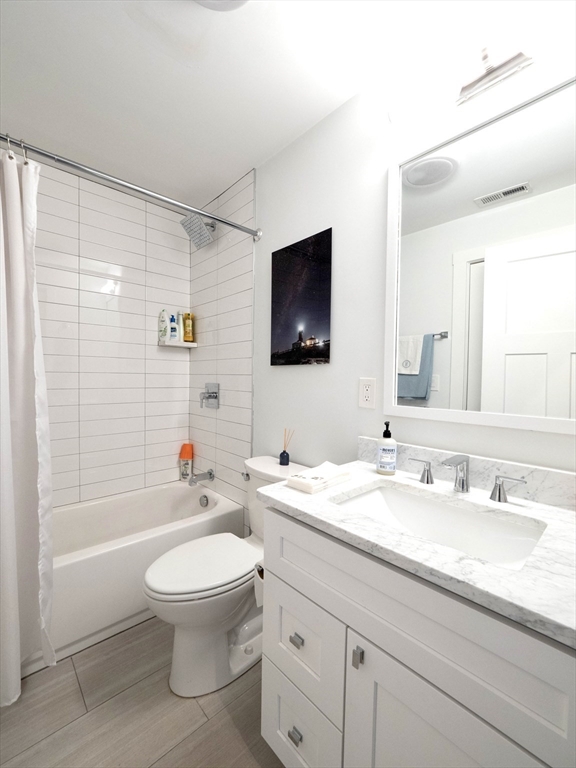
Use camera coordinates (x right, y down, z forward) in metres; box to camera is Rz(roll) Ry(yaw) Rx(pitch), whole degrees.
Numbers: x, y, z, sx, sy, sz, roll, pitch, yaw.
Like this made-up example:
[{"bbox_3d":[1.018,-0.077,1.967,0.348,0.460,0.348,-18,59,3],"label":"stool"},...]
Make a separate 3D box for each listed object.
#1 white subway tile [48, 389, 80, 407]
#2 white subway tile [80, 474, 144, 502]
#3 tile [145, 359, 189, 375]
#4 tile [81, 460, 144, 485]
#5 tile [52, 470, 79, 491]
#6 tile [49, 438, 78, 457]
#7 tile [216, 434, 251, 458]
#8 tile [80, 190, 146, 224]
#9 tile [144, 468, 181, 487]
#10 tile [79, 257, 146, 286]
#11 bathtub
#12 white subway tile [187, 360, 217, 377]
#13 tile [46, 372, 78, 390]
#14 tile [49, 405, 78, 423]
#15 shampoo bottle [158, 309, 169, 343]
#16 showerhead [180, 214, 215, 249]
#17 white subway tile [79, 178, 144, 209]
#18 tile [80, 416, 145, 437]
[{"bbox_3d":[-1.454,0.086,1.814,0.400,0.101,0.010,-1,2,-43],"label":"white subway tile"},{"bbox_3d":[-1.173,0.700,2.107,0.397,0.100,0.010,-1,2,-43],"label":"white subway tile"},{"bbox_3d":[-0.895,-0.126,2.335,0.331,0.101,0.010,-1,2,-43],"label":"tile"},{"bbox_3d":[-1.170,0.598,2.103,0.397,0.101,0.010,-1,2,-43],"label":"tile"},{"bbox_3d":[-1.463,0.600,1.828,0.400,0.100,0.010,-1,2,-43],"label":"tile"},{"bbox_3d":[-1.460,0.394,1.822,0.400,0.100,0.010,-1,2,-43],"label":"tile"},{"bbox_3d":[-0.354,0.406,2.020,0.010,0.101,0.407,-1,2,-43],"label":"tile"},{"bbox_3d":[-1.157,-1.165,2.078,0.401,0.101,0.010,-1,2,-43],"label":"tile"},{"bbox_3d":[-0.904,0.696,2.352,0.333,0.101,0.012,-1,2,-43],"label":"tile"},{"bbox_3d":[-1.151,-0.741,2.067,0.397,0.101,0.010,-1,2,-43],"label":"tile"},{"bbox_3d":[-1.085,0.963,1.705,1.520,0.408,0.760,-1,2,-43],"label":"bathtub"},{"bbox_3d":[-0.631,-0.126,2.313,0.010,0.102,0.406,-1,2,-43],"label":"white subway tile"},{"bbox_3d":[-1.450,-0.018,1.811,0.396,0.101,0.012,-1,2,-43],"label":"tile"},{"bbox_3d":[-1.470,0.187,1.827,0.405,0.102,0.010,-1,2,-43],"label":"tile"},{"bbox_3d":[-0.893,-0.424,2.251,0.077,0.230,0.050,1,2,-11],"label":"shampoo bottle"},{"bbox_3d":[-0.604,-1.035,2.095,0.209,0.203,0.030,2,43,46],"label":"showerhead"},{"bbox_3d":[-1.144,-1.244,2.054,0.397,0.076,0.010,-1,2,-43],"label":"white subway tile"},{"bbox_3d":[-1.177,0.287,2.106,0.398,0.102,0.010,-1,2,-43],"label":"tile"}]

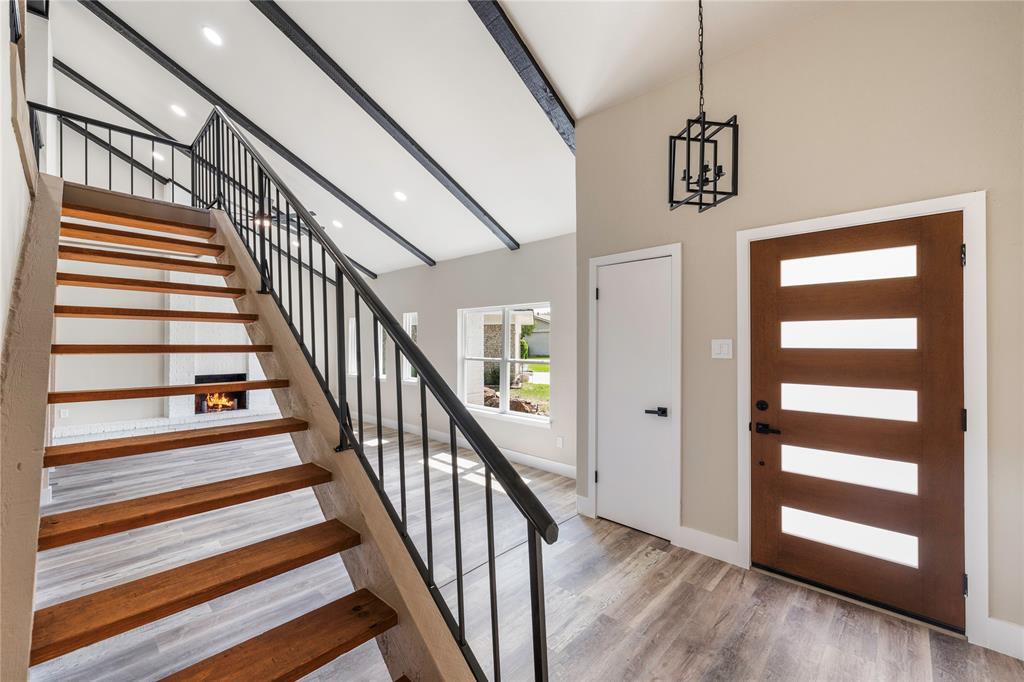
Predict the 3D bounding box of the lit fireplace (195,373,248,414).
[{"bbox_3d":[-5.020,0.883,6.835,0.350,0.625,0.746,0,-1,42],"label":"lit fireplace"}]

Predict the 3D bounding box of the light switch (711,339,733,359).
[{"bbox_3d":[1.391,0.054,2.632,0.122,0.122,0.014,0,-1,42],"label":"light switch"}]

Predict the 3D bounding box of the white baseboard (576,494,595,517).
[{"bbox_3d":[0.622,1.374,3.322,0.166,0.152,0.020,0,-1,42],"label":"white baseboard"}]

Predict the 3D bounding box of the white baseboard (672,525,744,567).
[{"bbox_3d":[1.319,1.370,2.686,0.446,0.152,0.020,0,-1,42],"label":"white baseboard"}]

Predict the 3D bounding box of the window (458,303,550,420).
[{"bbox_3d":[-0.133,0.236,4.988,1.589,1.335,0.100,0,-1,42],"label":"window"}]

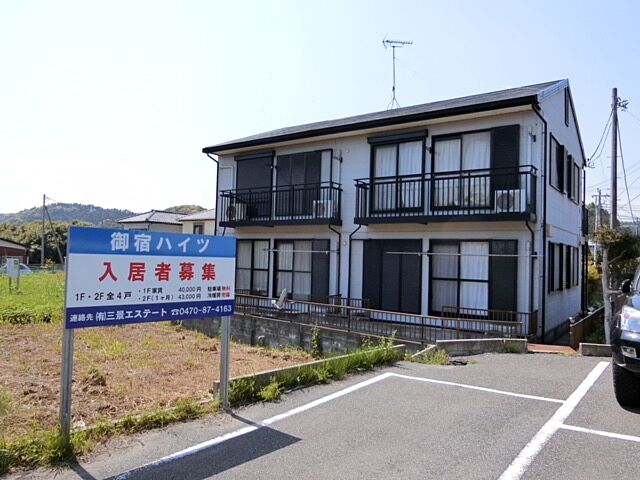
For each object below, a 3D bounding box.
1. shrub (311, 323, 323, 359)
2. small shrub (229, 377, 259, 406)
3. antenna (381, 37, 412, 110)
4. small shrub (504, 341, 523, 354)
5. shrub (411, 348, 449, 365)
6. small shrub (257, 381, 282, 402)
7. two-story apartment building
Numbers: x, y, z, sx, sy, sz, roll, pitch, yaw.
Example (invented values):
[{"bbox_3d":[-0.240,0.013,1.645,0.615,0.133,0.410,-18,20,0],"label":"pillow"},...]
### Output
[{"bbox_3d":[-0.089,2.544,11.700,0.300,0.900,0.300,2,-2,0],"label":"shrub"},{"bbox_3d":[-0.937,1.855,5.660,0.350,0.350,0.320,2,-2,-9],"label":"small shrub"},{"bbox_3d":[2.912,-6.256,17.367,1.020,2.750,0.500,2,-2,-7],"label":"antenna"},{"bbox_3d":[3.433,1.907,8.200,0.310,0.240,0.240,1,-2,23],"label":"small shrub"},{"bbox_3d":[1.844,1.945,7.750,0.600,0.250,0.400,1,-2,14],"label":"shrub"},{"bbox_3d":[-0.619,1.895,5.780,0.280,0.260,0.260,2,-2,-6],"label":"small shrub"},{"bbox_3d":[2.806,-1.054,17.142,11.460,7.520,8.830,0,-2,36],"label":"two-story apartment building"}]

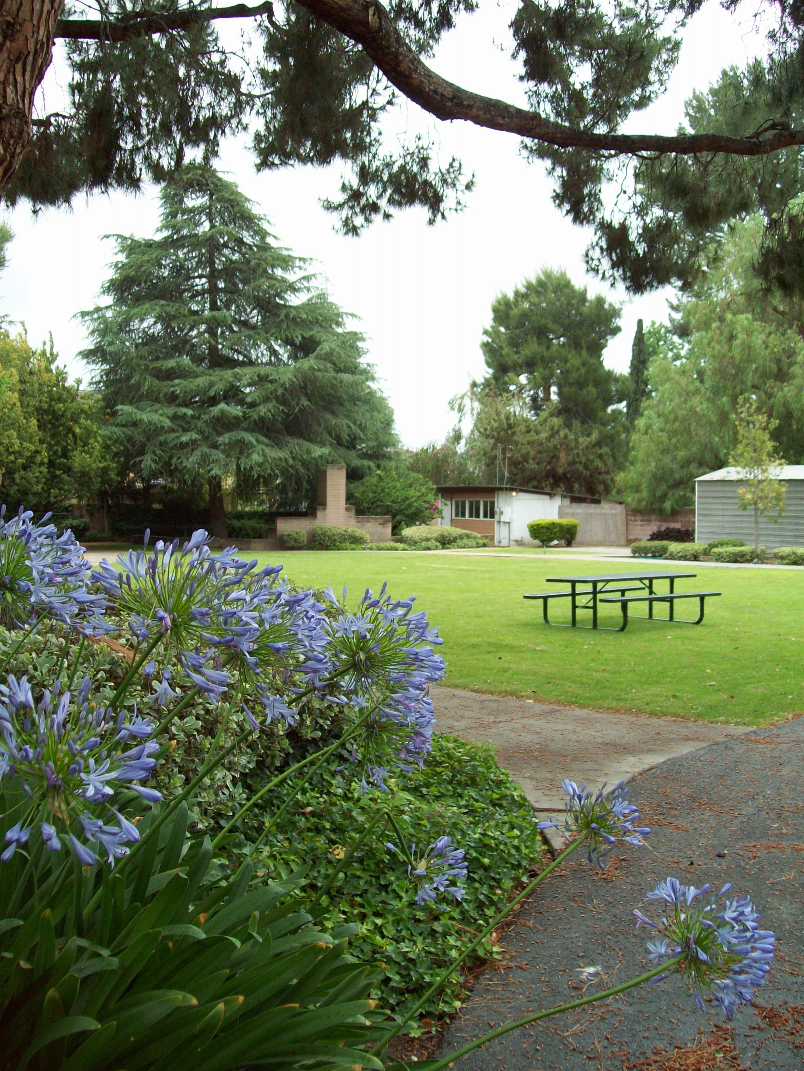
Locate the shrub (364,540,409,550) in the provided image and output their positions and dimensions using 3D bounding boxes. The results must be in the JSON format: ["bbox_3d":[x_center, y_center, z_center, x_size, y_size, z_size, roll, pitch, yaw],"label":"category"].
[{"bbox_3d":[-0.607,0.379,43.795,1.777,0.397,0.900,0,1,-1],"label":"shrub"}]

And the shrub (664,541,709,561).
[{"bbox_3d":[9.503,0.498,37.192,1.481,0.634,1.100,1,1,14],"label":"shrub"}]

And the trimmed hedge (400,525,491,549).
[{"bbox_3d":[1.826,0.062,47.200,3.700,1.011,2.000,0,2,0],"label":"trimmed hedge"}]

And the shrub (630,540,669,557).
[{"bbox_3d":[8.813,0.477,39.700,1.350,0.596,1.100,1,2,13],"label":"shrub"}]

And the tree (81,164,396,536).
[{"bbox_3d":[-7.265,-8.071,49.786,14.000,16.895,14.000,0,1,-8],"label":"tree"}]

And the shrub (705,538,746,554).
[{"bbox_3d":[11.456,0.437,39.492,1.454,0.667,1.000,1,2,16],"label":"shrub"}]

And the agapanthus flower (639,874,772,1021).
[{"bbox_3d":[0.557,0.759,2.050,0.250,0.255,0.255,-21,0,0],"label":"agapanthus flower"}]

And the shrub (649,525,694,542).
[{"bbox_3d":[11.408,0.035,46.800,2.200,0.949,1.300,1,2,14],"label":"shrub"}]

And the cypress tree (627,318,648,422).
[{"bbox_3d":[14.354,-6.629,68.000,1.700,13.253,1.700,0,2,12],"label":"cypress tree"}]

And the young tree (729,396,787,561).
[{"bbox_3d":[11.430,-1.829,35.800,1.850,5.298,1.800,1,2,18],"label":"young tree"}]

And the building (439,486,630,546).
[{"bbox_3d":[5.837,-0.903,51.879,6.156,2.642,6.771,0,2,-27],"label":"building"}]

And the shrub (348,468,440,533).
[{"bbox_3d":[-0.357,-1.352,50.000,4.100,3.418,3.800,0,2,0],"label":"shrub"}]

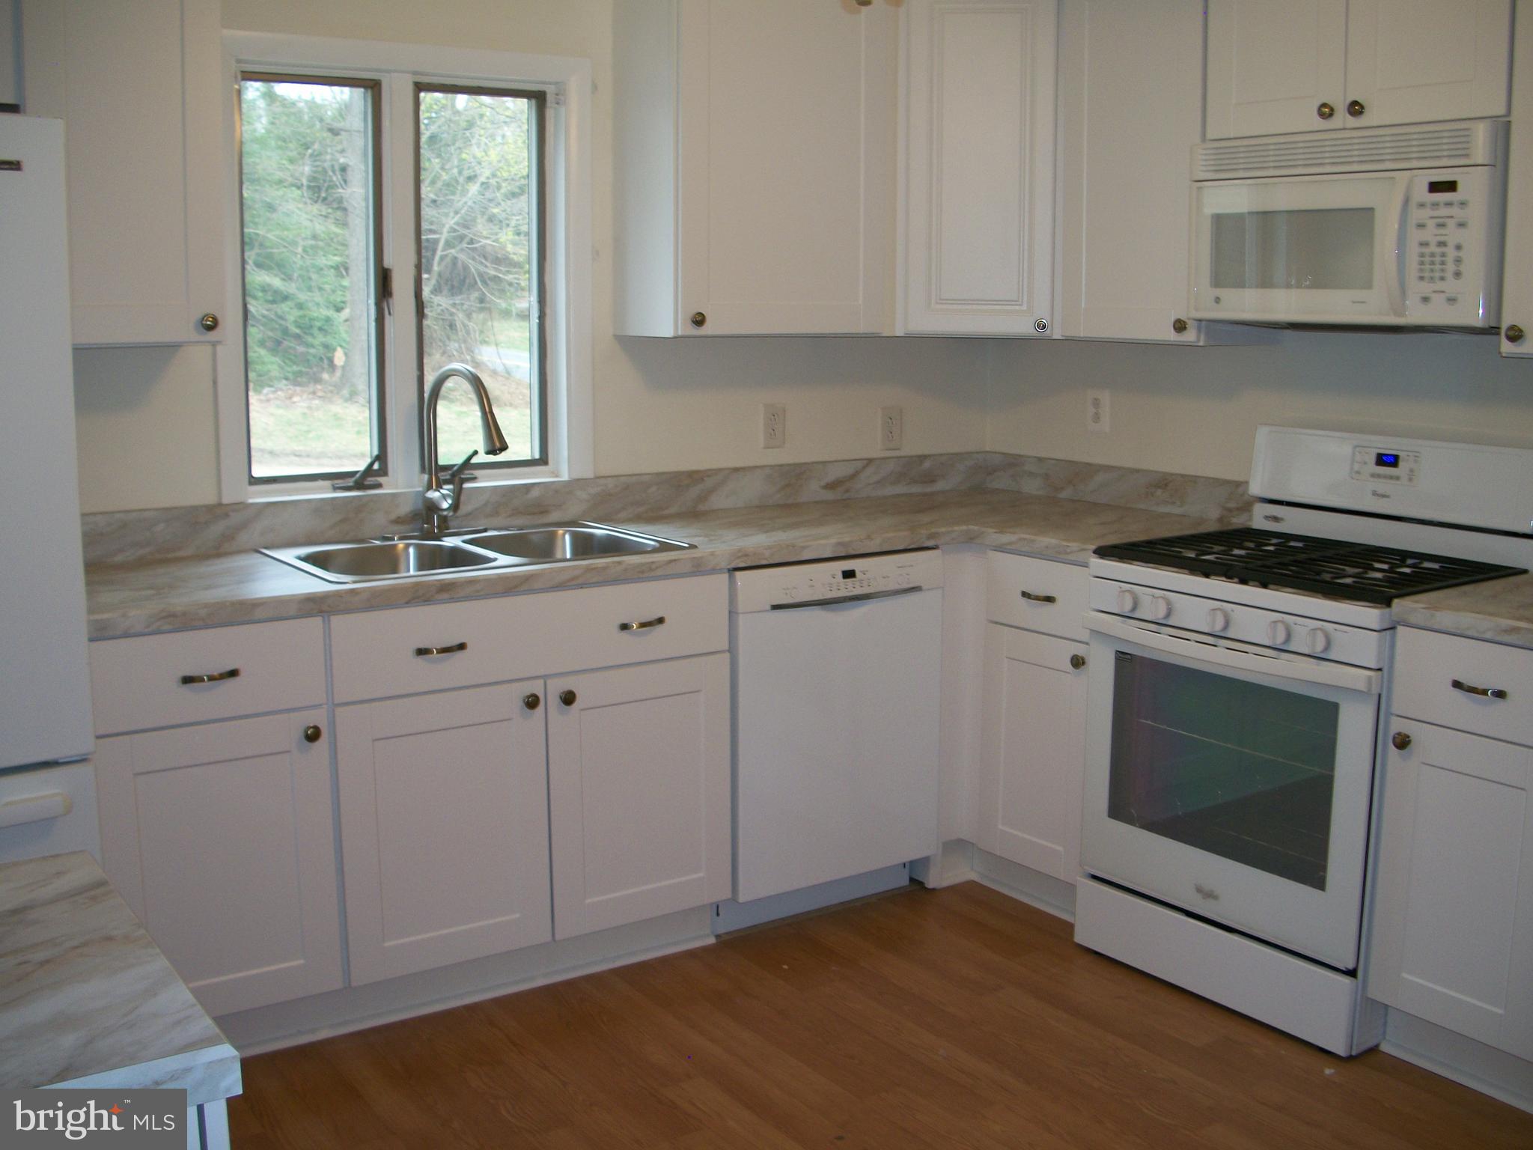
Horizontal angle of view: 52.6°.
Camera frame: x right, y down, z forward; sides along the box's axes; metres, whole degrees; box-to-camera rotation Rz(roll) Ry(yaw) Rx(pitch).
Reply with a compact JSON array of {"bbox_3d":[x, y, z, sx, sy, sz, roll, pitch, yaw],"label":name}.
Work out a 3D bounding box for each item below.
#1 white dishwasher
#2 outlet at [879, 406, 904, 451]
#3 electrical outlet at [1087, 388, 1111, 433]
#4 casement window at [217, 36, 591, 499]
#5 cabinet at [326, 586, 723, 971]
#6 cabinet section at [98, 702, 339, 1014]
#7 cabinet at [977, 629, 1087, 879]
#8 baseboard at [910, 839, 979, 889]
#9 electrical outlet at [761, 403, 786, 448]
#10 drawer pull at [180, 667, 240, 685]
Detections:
[{"bbox_3d":[0.015,0.319,3.870,0.593,0.801,0.610,-6,11,-34],"label":"white dishwasher"},{"bbox_3d":[0.357,-0.413,4.392,0.073,0.119,0.008,-6,11,-34],"label":"outlet"},{"bbox_3d":[0.902,-0.447,4.220,0.008,0.114,0.075,-6,11,-34],"label":"electrical outlet"},{"bbox_3d":[-0.835,-0.700,3.561,0.949,1.034,0.110,-6,11,-34],"label":"casement window"},{"bbox_3d":[-0.620,0.368,3.442,0.904,0.758,0.605,-6,11,-34],"label":"cabinet"},{"bbox_3d":[-1.185,0.512,3.123,0.436,0.571,0.600,-6,11,-34],"label":"cabinet section"},{"bbox_3d":[0.882,0.395,3.808,0.600,0.575,0.378,-6,11,-34],"label":"cabinet"},{"bbox_3d":[0.443,0.726,3.941,0.140,0.103,0.060,-6,11,-34],"label":"baseboard"},{"bbox_3d":[0.024,-0.398,4.165,0.073,0.117,0.008,-6,11,-34],"label":"electrical outlet"},{"bbox_3d":[-0.990,0.180,2.758,0.111,0.016,0.027,-6,11,-34],"label":"drawer pull"}]

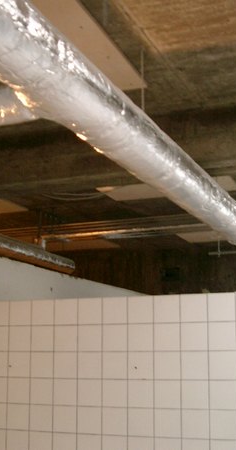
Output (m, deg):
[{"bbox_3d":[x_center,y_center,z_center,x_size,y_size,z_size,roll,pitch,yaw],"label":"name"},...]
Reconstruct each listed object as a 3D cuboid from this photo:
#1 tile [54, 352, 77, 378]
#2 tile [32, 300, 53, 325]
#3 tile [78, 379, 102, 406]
[{"bbox_3d":[-0.297,0.794,3.636,0.150,0.150,0.008,-5,-13,21],"label":"tile"},{"bbox_3d":[-0.443,0.518,3.806,0.150,0.150,0.010,-5,-13,21],"label":"tile"},{"bbox_3d":[-0.158,0.936,3.582,0.150,0.150,0.010,-5,-13,21],"label":"tile"}]

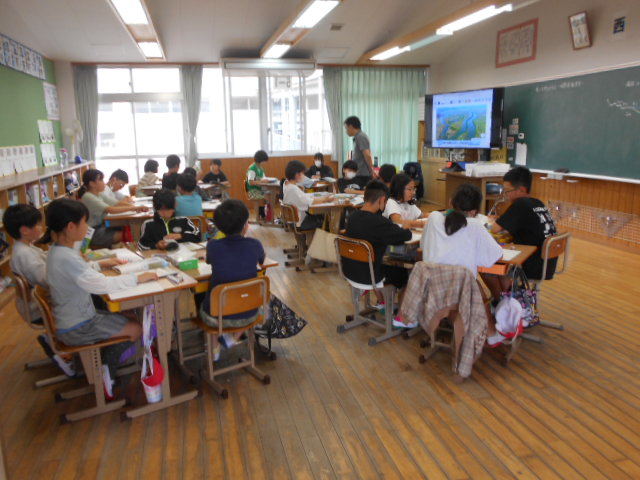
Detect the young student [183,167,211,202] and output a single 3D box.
[{"bbox_3d":[-1.549,-0.409,6.010,0.400,1.030,0.500,-6,14,-21],"label":"young student"}]

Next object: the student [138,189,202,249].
[{"bbox_3d":[-1.091,0.139,3.675,0.430,1.015,0.550,-9,15,-31],"label":"student"}]

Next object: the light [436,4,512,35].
[{"bbox_3d":[1.735,-2.526,5.493,0.250,0.100,1.240,-4,13,-14],"label":"light"}]

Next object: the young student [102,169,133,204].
[{"bbox_3d":[-2.175,-0.259,5.338,0.580,1.060,0.420,-3,13,-10],"label":"young student"}]

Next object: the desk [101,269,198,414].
[{"bbox_3d":[-1.001,0.520,2.768,0.440,0.645,0.650,-9,15,-32],"label":"desk"}]

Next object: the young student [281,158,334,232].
[{"bbox_3d":[-0.065,-0.276,5.134,0.511,1.150,0.405,-8,14,-28],"label":"young student"}]

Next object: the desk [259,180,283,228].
[{"bbox_3d":[-0.598,-0.571,7.616,0.433,0.665,0.625,7,15,32],"label":"desk"}]

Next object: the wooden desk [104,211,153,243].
[{"bbox_3d":[-1.850,0.036,5.012,0.450,0.660,0.620,-2,13,-3],"label":"wooden desk"}]

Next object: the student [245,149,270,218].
[{"bbox_3d":[-0.926,-0.818,7.562,0.500,1.140,0.390,2,13,14],"label":"student"}]

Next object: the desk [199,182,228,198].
[{"bbox_3d":[-1.651,-0.483,7.290,0.620,0.660,0.450,-2,13,-5],"label":"desk"}]

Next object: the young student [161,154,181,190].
[{"bbox_3d":[-2.090,-0.648,6.961,0.405,1.150,0.511,-1,13,-2],"label":"young student"}]

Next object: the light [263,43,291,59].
[{"bbox_3d":[-0.682,-2.924,7.348,0.270,0.100,1.250,-4,13,-14],"label":"light"}]

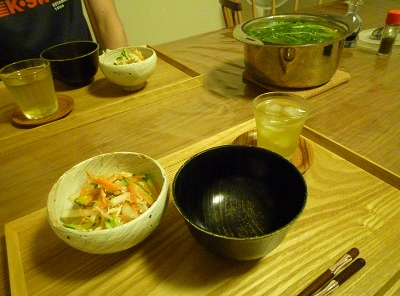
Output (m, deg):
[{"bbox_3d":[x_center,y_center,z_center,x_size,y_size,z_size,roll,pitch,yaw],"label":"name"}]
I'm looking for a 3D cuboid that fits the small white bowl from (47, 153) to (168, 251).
[{"bbox_3d":[-0.088,0.064,0.306,0.113,0.065,0.113,-3,37,2],"label":"small white bowl"}]

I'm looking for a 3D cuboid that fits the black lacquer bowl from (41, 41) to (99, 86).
[{"bbox_3d":[-0.282,-0.186,0.653,0.122,0.068,0.122,-3,37,2],"label":"black lacquer bowl"}]

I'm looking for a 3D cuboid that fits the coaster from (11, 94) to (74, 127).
[{"bbox_3d":[-0.297,-0.072,0.555,0.112,0.008,0.112,-24,41,-23],"label":"coaster"}]

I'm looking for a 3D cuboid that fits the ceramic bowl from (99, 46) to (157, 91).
[{"bbox_3d":[-0.144,-0.162,0.608,0.112,0.065,0.112,-3,37,2],"label":"ceramic bowl"}]

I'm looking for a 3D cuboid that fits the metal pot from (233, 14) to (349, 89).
[{"bbox_3d":[0.184,-0.198,0.592,0.245,0.092,0.213,-24,41,-23],"label":"metal pot"}]

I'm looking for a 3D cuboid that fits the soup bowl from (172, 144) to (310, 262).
[{"bbox_3d":[0.039,0.061,0.293,0.122,0.068,0.122,-3,37,2],"label":"soup bowl"}]

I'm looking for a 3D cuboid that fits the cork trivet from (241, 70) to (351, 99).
[{"bbox_3d":[0.193,-0.152,0.616,0.172,0.012,0.172,-24,41,-23],"label":"cork trivet"}]

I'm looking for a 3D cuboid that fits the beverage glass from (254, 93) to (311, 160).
[{"bbox_3d":[0.104,-0.025,0.380,0.066,0.073,0.066,-3,37,2],"label":"beverage glass"}]

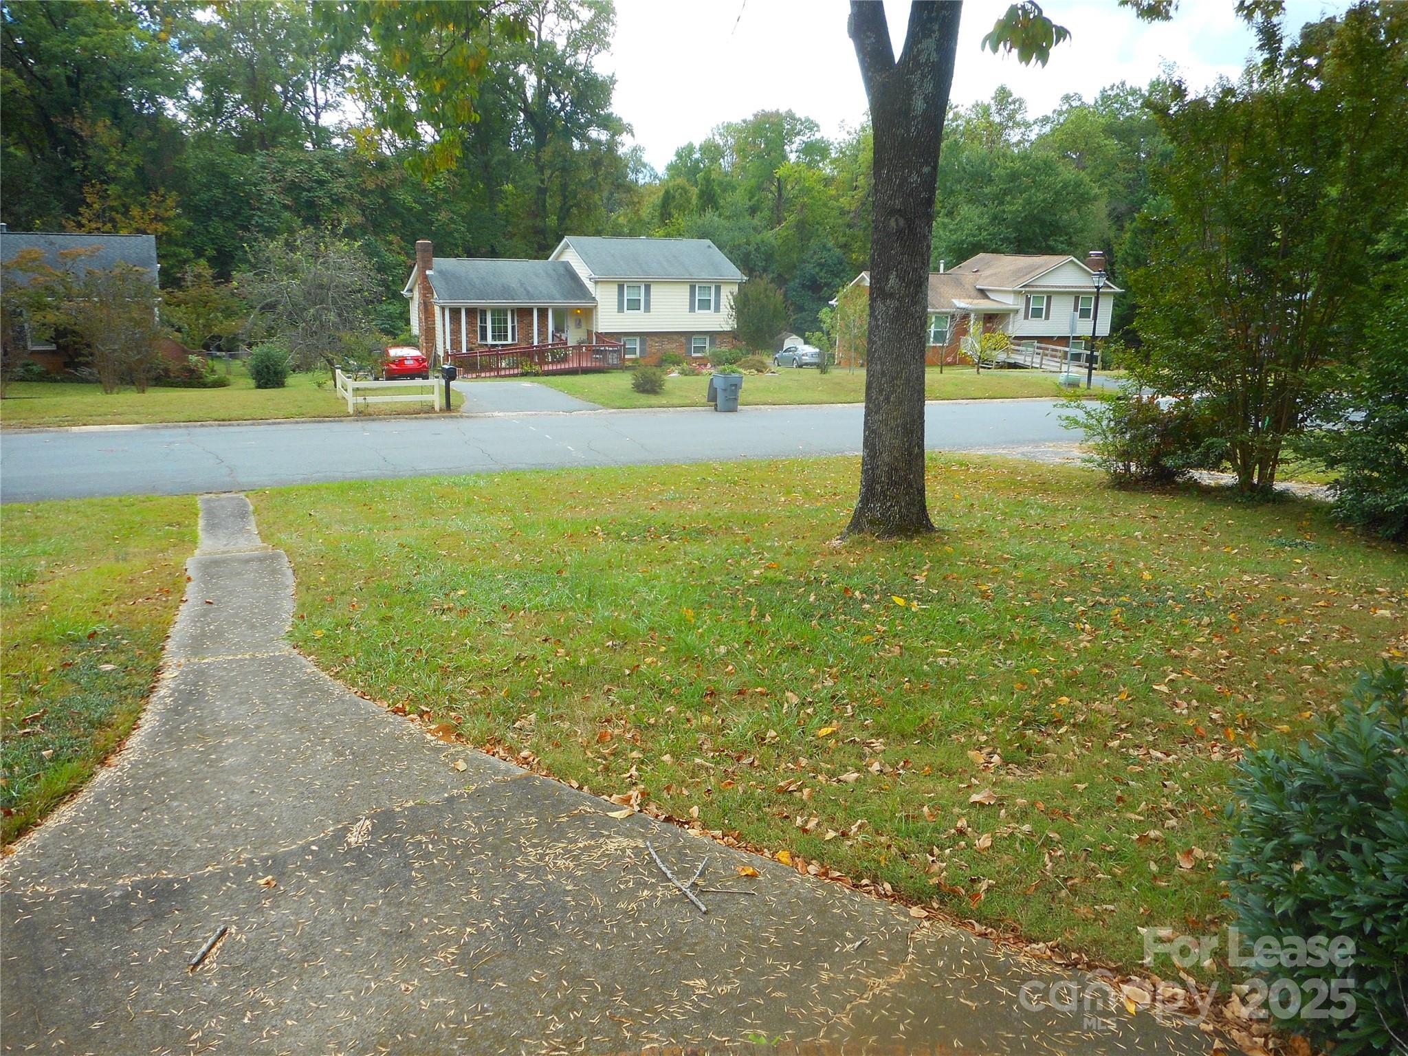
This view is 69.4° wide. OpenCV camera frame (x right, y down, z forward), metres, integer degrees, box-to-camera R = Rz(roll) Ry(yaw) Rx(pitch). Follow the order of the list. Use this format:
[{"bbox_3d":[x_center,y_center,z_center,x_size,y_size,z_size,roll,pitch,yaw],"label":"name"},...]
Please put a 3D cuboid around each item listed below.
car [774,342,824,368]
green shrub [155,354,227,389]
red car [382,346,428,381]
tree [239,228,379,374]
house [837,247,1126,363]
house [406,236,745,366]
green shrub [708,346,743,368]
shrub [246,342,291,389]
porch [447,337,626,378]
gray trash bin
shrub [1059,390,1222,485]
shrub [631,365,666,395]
[{"bbox_3d":[5.993,-11.081,64.814,1.840,1.440,4.750,-4,16,-20],"label":"car"},{"bbox_3d":[-19.725,-6.101,39.025,2.700,1.350,1.900,-4,16,-19],"label":"green shrub"},{"bbox_3d":[-13.302,-7.468,45.412,1.800,1.450,4.600,-5,16,-21],"label":"red car"},{"bbox_3d":[-15.647,-8.569,39.511,5.300,6.100,5.000,-4,16,-19],"label":"tree"},{"bbox_3d":[15.187,-12.952,59.635,15.178,6.349,8.928,-4,16,-18],"label":"house"},{"bbox_3d":[-7.080,-12.427,54.230,16.039,6.504,9.614,-6,16,-24],"label":"house"},{"bbox_3d":[1.116,-8.844,52.151,1.800,1.150,1.600,-4,16,-19],"label":"green shrub"},{"bbox_3d":[-16.943,-6.398,39.361,1.750,1.850,1.750,-4,16,-19],"label":"shrub"},{"bbox_3d":[-8.201,-8.191,47.723,8.371,1.750,3.600,-6,16,-24],"label":"porch"},{"bbox_3d":[0.700,-4.136,30.858,0.720,1.100,0.880,-8,18,-32],"label":"gray trash bin"},{"bbox_3d":[7.548,-1.634,17.399,2.450,1.550,1.950,-4,16,-19],"label":"shrub"},{"bbox_3d":[-2.041,-5.564,37.455,1.300,1.120,1.300,1,15,0],"label":"shrub"}]

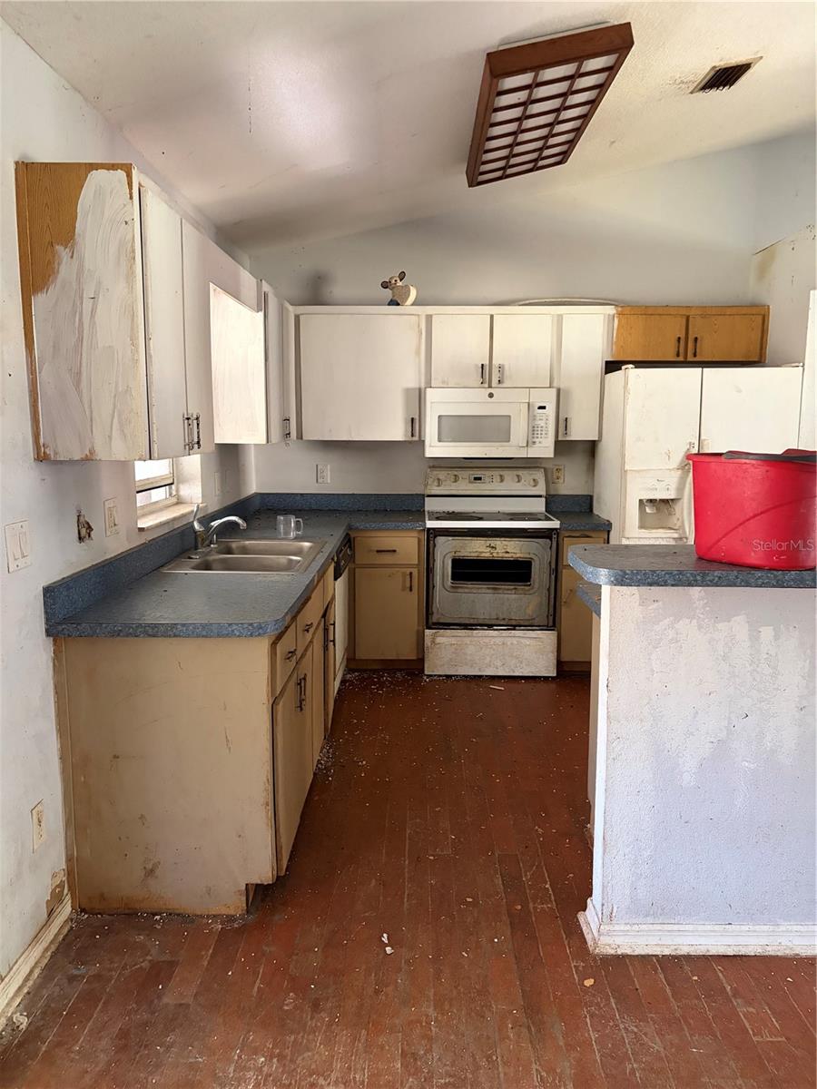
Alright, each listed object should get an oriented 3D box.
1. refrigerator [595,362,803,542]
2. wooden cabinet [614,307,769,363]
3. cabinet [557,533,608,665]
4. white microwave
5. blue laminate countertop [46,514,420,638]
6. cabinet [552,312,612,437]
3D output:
[{"bbox_3d":[1.615,-0.122,4.816,0.925,1.760,0.800,0,9,1],"label":"refrigerator"},{"bbox_3d":[1.648,-1.249,4.923,0.906,0.313,0.334,0,9,1],"label":"wooden cabinet"},{"bbox_3d":[1.008,0.301,5.008,0.282,0.865,0.621,0,9,1],"label":"cabinet"},{"bbox_3d":[0.484,-0.737,4.973,0.757,0.402,0.396,0,9,1],"label":"white microwave"},{"bbox_3d":[-0.459,0.022,3.796,1.097,0.041,2.992,0,9,1],"label":"blue laminate countertop"},{"bbox_3d":[1.002,-1.017,4.936,0.283,0.765,0.338,0,9,1],"label":"cabinet"}]

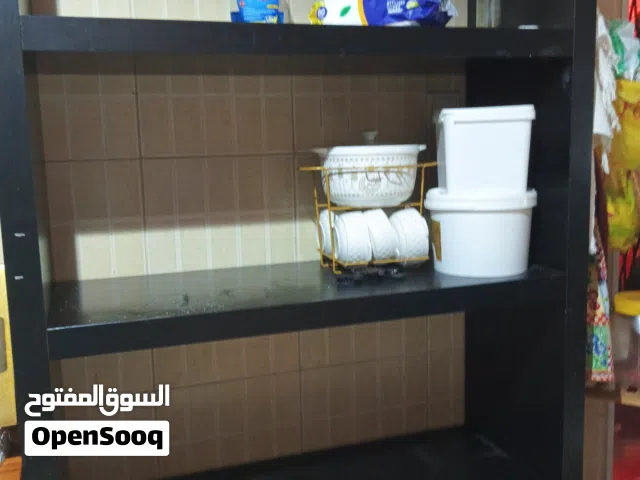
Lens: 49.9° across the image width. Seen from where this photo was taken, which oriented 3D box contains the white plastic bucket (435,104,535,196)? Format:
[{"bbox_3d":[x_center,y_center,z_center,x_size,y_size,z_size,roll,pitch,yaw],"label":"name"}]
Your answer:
[{"bbox_3d":[0.300,-0.166,1.287,0.164,0.155,0.164,-1,8,5],"label":"white plastic bucket"}]

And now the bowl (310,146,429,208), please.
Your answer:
[{"bbox_3d":[0.102,-0.124,1.347,0.240,0.112,0.189,-4,9,-19],"label":"bowl"}]

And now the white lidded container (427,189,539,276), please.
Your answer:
[{"bbox_3d":[0.305,-0.018,1.309,0.206,0.148,0.206,-1,8,0],"label":"white lidded container"}]

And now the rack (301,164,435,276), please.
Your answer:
[{"bbox_3d":[0.102,-0.048,1.357,0.293,0.203,0.194,-4,9,-19],"label":"rack"}]

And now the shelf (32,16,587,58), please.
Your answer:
[{"bbox_3d":[-0.035,-0.326,1.212,0.880,0.045,0.349,-4,9,-19],"label":"shelf"}]

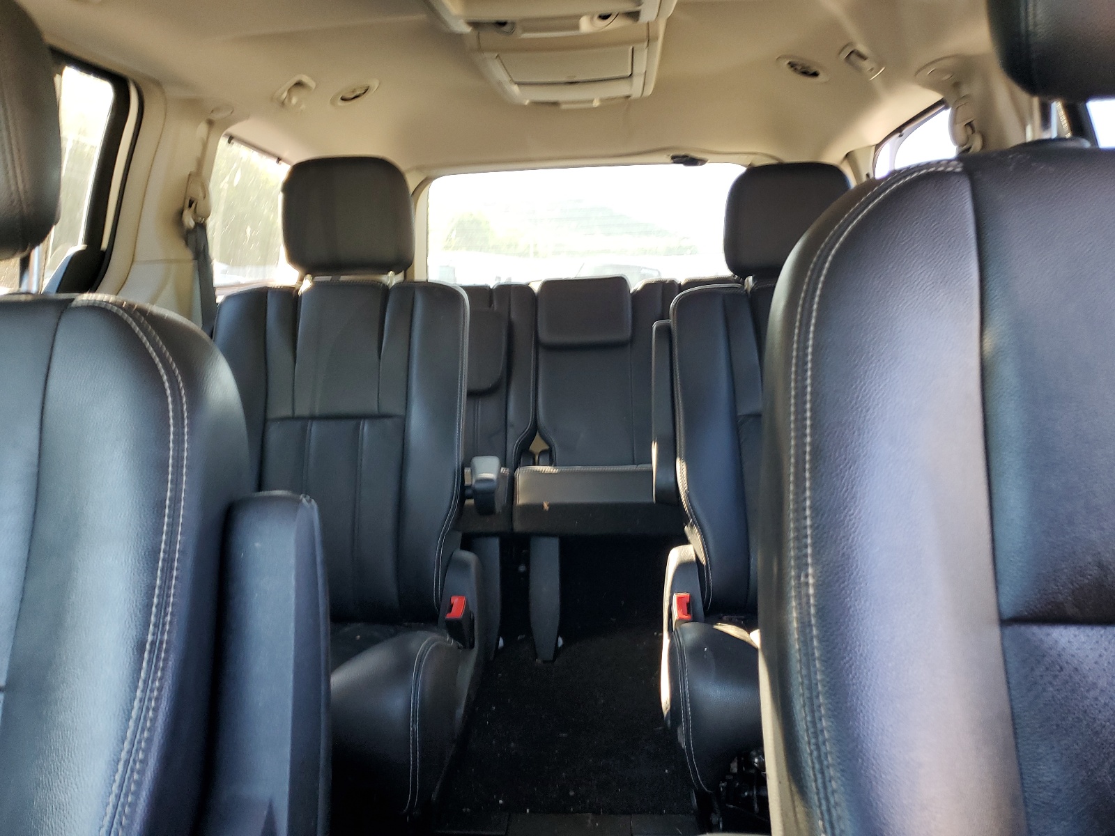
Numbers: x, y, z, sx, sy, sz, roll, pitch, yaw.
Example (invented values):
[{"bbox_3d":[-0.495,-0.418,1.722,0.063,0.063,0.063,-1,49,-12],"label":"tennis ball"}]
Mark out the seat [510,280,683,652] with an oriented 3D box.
[{"bbox_3d":[0.138,0.081,2.328,0.485,0.920,0.700,-1,11,4],"label":"seat"}]

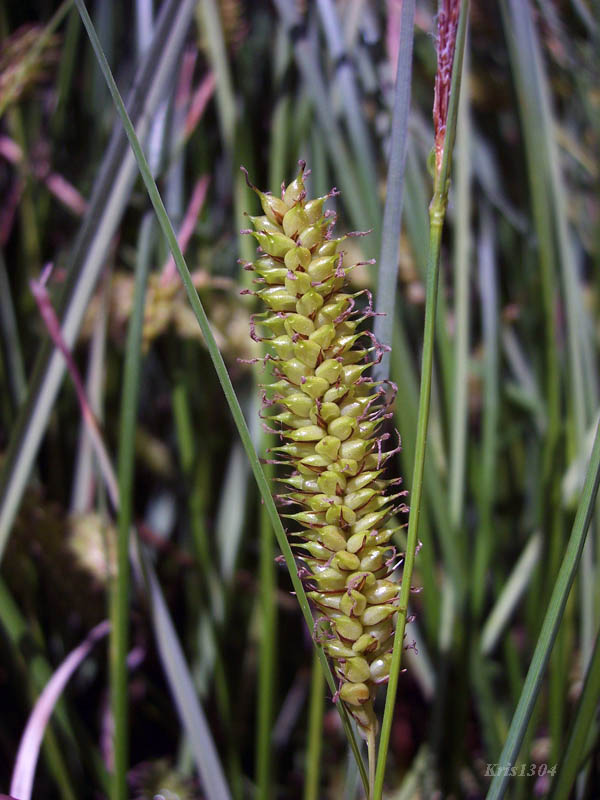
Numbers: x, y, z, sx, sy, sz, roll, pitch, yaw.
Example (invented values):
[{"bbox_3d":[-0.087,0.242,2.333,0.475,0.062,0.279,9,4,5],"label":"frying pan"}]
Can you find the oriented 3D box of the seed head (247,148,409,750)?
[{"bbox_3d":[0.004,0.006,0.092,0.014,0.065,0.014,-7,5,0],"label":"seed head"}]

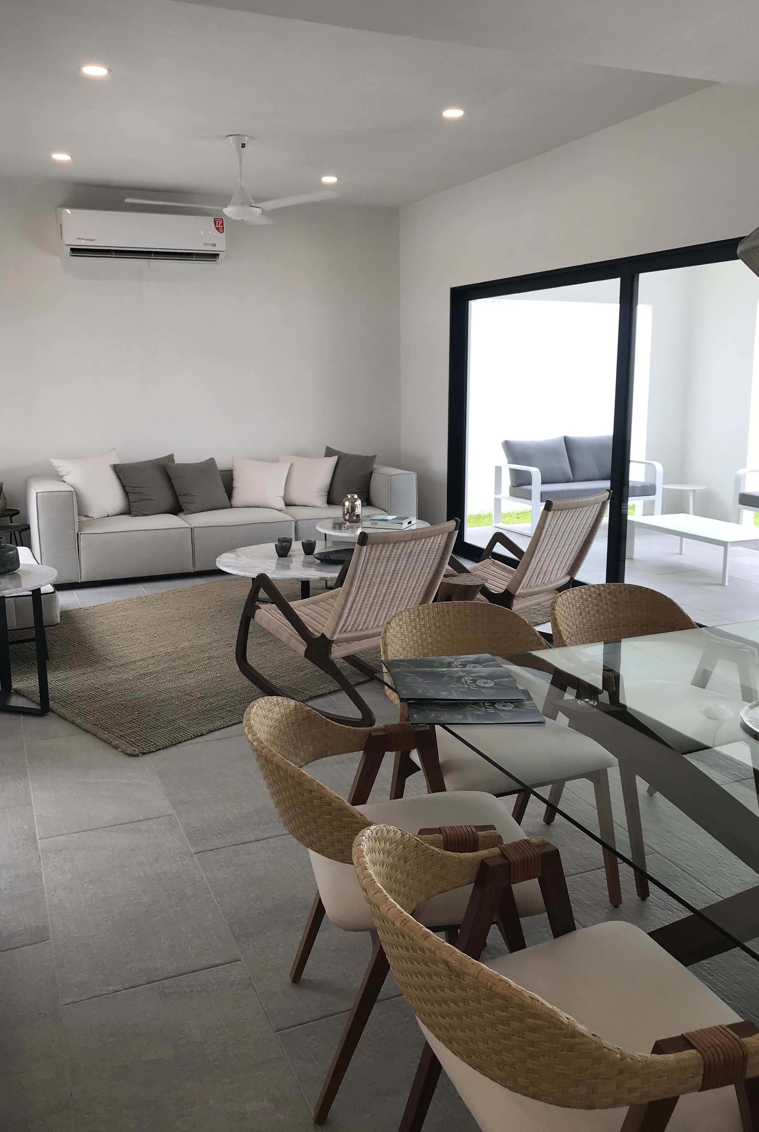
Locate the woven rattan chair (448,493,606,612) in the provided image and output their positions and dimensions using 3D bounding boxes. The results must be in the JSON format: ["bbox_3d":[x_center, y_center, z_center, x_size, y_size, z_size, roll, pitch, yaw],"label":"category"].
[{"bbox_3d":[0.690,0.028,4.937,0.577,0.901,1.063,-11,16,-41],"label":"woven rattan chair"}]

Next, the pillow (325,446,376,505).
[{"bbox_3d":[-0.248,-0.755,7.835,0.466,0.466,0.172,2,-2,12],"label":"pillow"}]

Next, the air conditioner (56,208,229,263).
[{"bbox_3d":[-1.859,-2.578,7.212,1.235,0.339,0.253,-6,13,-23],"label":"air conditioner"}]

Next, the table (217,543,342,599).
[{"bbox_3d":[-0.459,0.113,5.960,1.185,0.345,1.185,-5,13,-23],"label":"table"}]

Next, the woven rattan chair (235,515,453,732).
[{"bbox_3d":[-0.153,0.188,4.289,0.565,0.899,1.050,-11,16,-40],"label":"woven rattan chair"}]

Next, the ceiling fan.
[{"bbox_3d":[-0.946,-2.419,5.705,1.210,0.490,1.330,-5,13,-23],"label":"ceiling fan"}]

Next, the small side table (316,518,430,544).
[{"bbox_3d":[-0.044,-0.068,6.543,0.811,0.450,0.811,-5,13,-23],"label":"small side table"}]

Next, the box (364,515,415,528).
[{"bbox_3d":[0.068,-0.306,6.489,0.294,0.038,0.295,4,13,18],"label":"box"}]

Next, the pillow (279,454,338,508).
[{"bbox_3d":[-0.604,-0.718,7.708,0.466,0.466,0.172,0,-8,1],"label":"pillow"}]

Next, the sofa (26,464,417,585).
[{"bbox_3d":[-1.237,-0.389,7.446,2.925,0.713,1.022,-6,13,-23],"label":"sofa"}]

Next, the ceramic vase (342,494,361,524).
[{"bbox_3d":[-0.203,-0.415,6.698,0.144,0.205,0.144,0,12,0],"label":"ceramic vase"}]

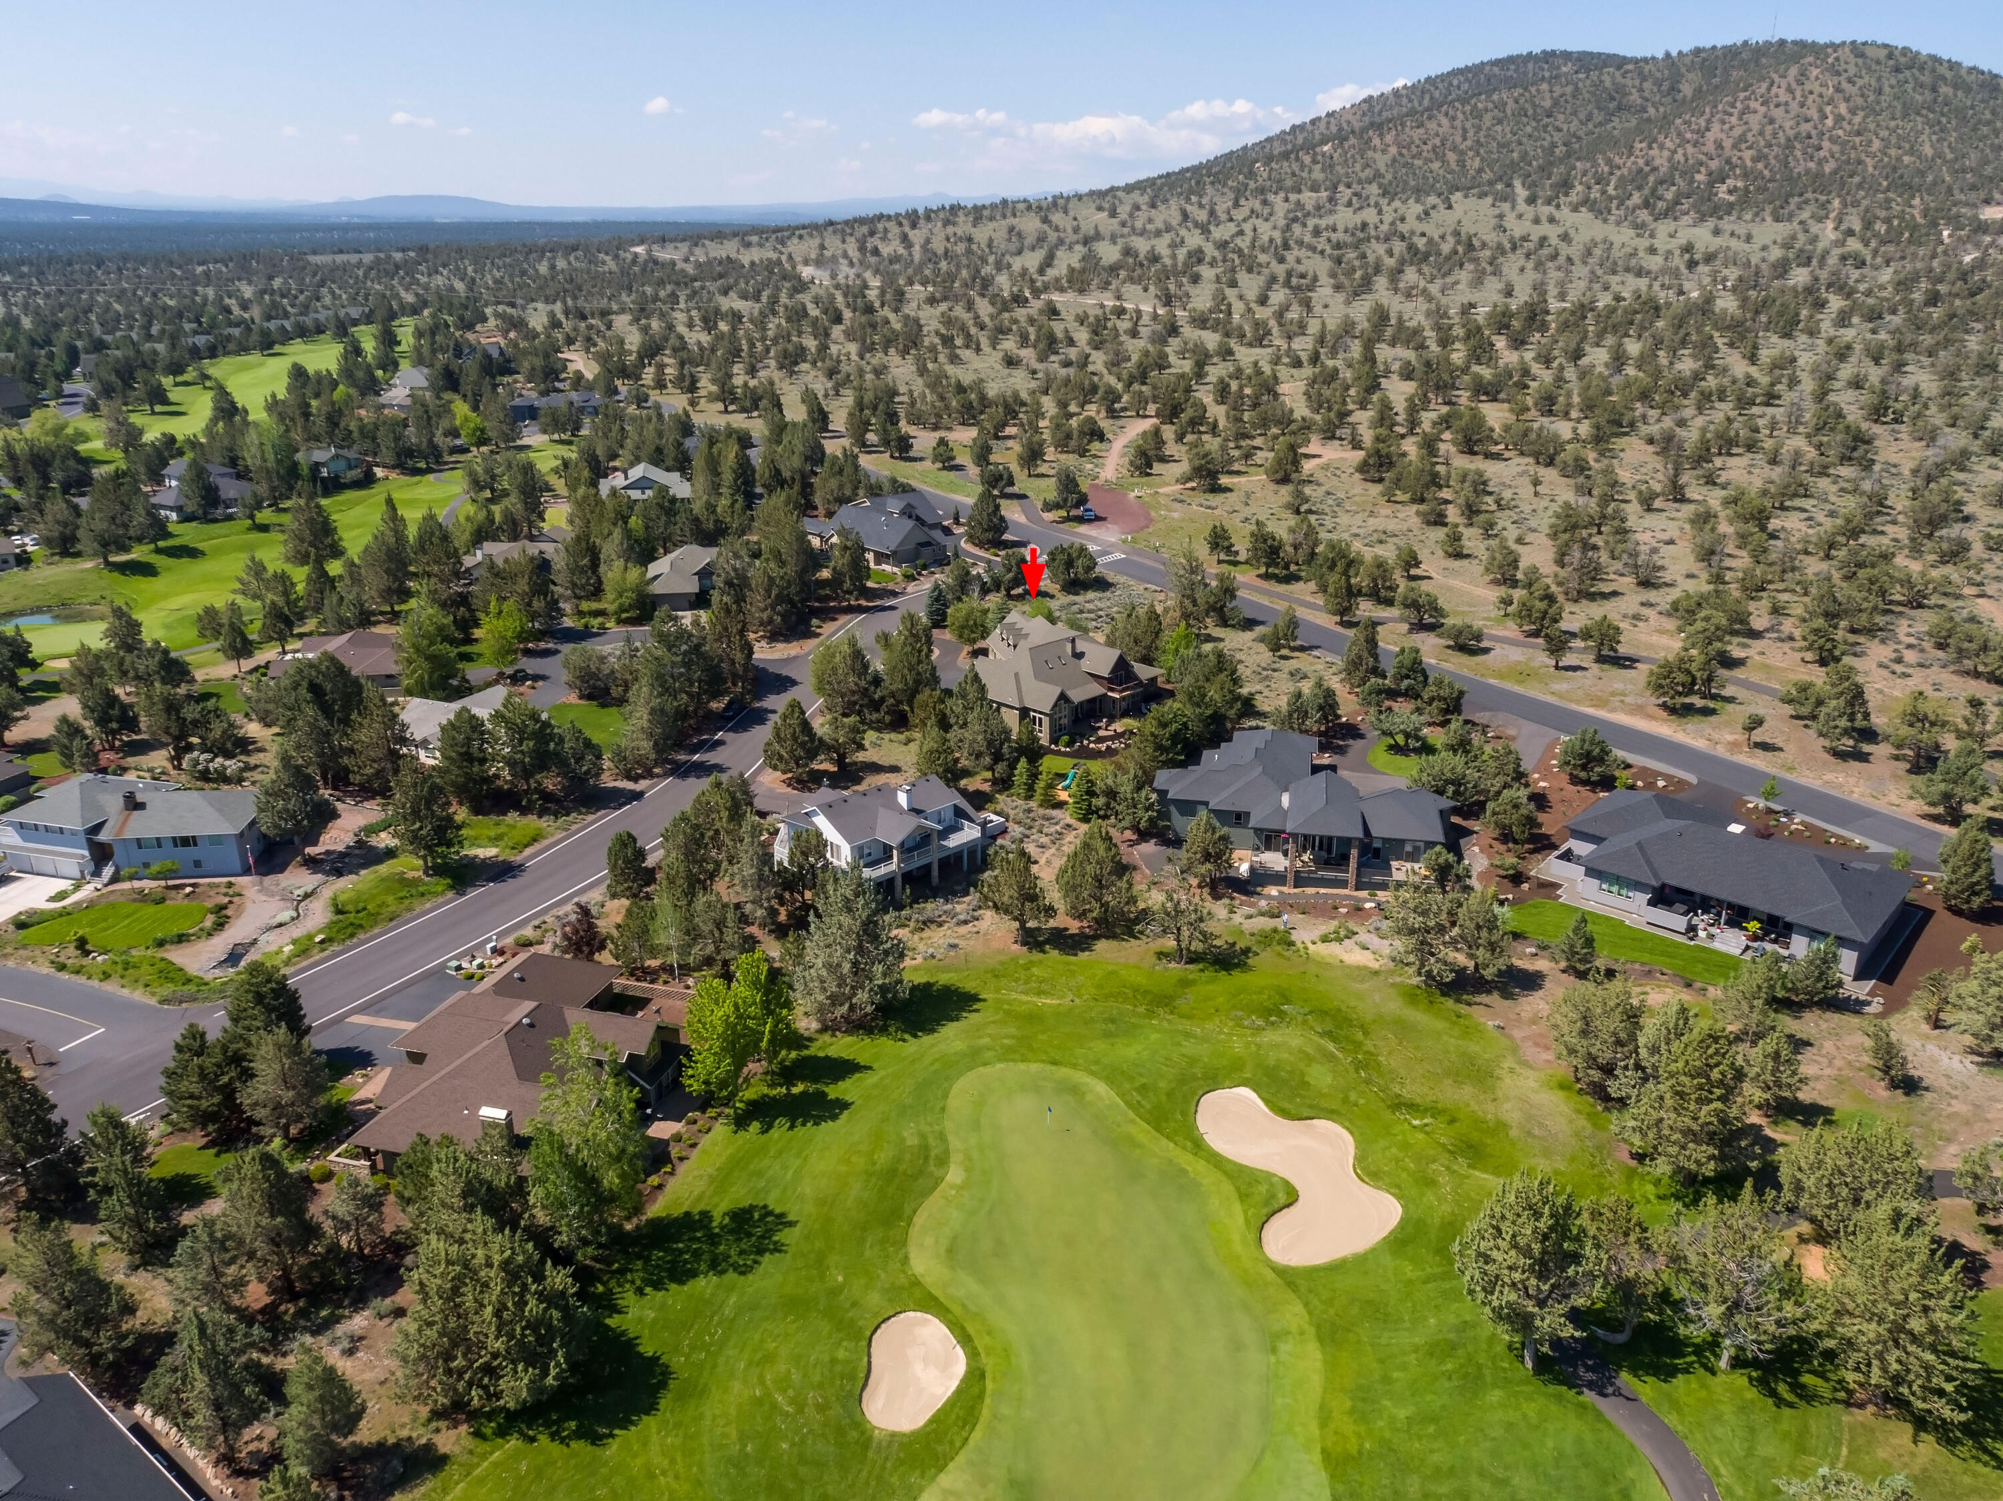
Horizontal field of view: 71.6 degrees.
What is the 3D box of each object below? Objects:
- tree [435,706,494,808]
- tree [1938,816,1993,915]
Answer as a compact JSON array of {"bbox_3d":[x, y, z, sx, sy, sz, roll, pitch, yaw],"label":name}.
[{"bbox_3d":[-58.870,0.570,152.320,6.160,10.730,6.160,0,21,0],"label":"tree"},{"bbox_3d":[84.999,9.959,122.371,4.848,9.426,4.848,0,22,0],"label":"tree"}]

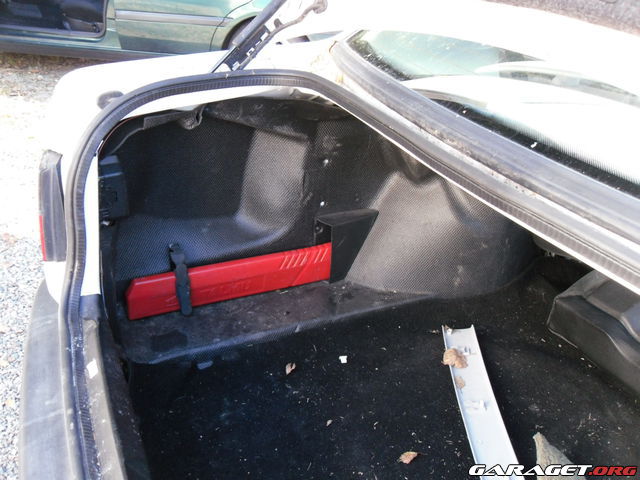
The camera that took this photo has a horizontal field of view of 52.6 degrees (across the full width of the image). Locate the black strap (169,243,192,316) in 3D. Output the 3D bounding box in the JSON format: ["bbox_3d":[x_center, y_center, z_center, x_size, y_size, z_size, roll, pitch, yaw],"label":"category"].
[{"bbox_3d":[-0.272,0.077,1.260,0.030,0.130,0.050,-10,31,-17],"label":"black strap"}]

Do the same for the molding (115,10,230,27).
[{"bbox_3d":[-0.912,-1.369,4.000,0.820,0.054,0.025,10,31,17],"label":"molding"}]

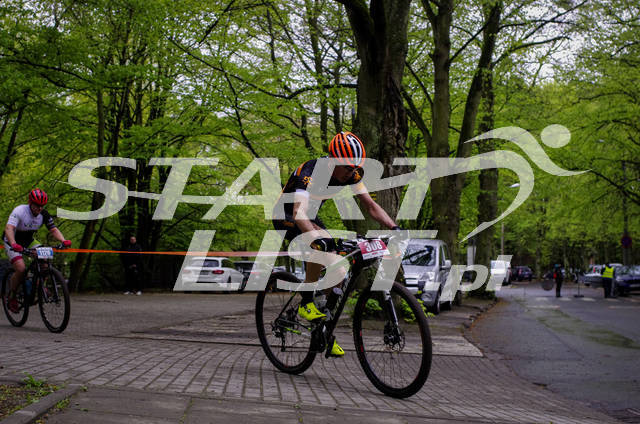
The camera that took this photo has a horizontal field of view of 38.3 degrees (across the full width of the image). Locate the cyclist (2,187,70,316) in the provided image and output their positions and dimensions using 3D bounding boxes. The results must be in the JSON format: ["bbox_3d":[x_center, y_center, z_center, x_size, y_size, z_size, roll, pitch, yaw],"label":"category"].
[{"bbox_3d":[-3.390,0.460,10.970,0.720,1.480,0.860,1,-2,-40],"label":"cyclist"}]

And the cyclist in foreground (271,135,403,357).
[{"bbox_3d":[0.060,0.232,6.130,0.720,1.500,0.860,-2,0,-38],"label":"cyclist in foreground"}]

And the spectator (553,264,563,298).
[{"bbox_3d":[12.022,3.503,46.700,0.430,1.690,0.500,0,-4,1],"label":"spectator"}]

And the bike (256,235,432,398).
[{"bbox_3d":[0.092,0.639,6.083,0.720,1.030,1.830,-6,3,-38],"label":"bike"}]

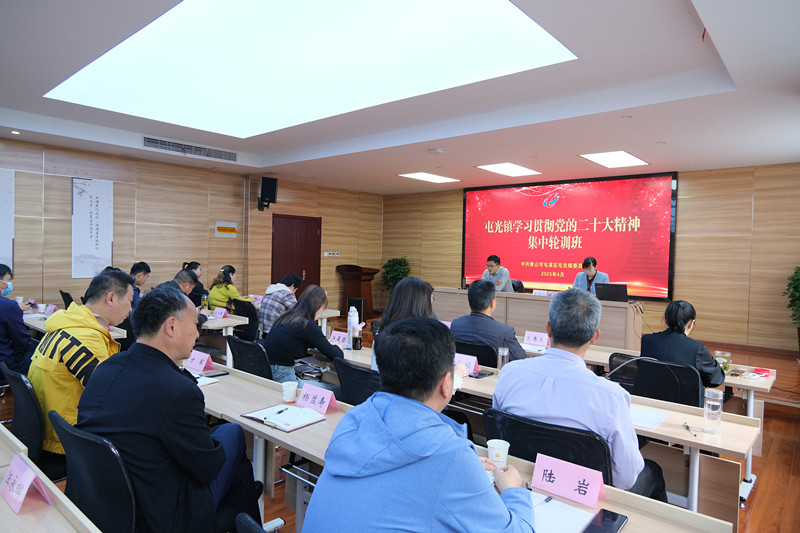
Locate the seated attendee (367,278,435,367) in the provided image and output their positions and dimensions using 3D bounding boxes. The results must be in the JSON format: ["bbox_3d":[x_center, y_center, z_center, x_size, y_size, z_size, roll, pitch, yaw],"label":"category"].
[{"bbox_3d":[0.144,0.726,2.803,0.516,1.341,0.695,2,2,41],"label":"seated attendee"}]

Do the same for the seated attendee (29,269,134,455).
[{"bbox_3d":[-1.393,0.690,2.502,0.546,1.355,0.715,2,2,41],"label":"seated attendee"}]

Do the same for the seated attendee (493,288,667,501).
[{"bbox_3d":[0.735,0.754,2.037,0.546,1.346,0.705,2,2,41],"label":"seated attendee"}]

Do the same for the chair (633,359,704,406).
[{"bbox_3d":[1.619,0.982,3.099,0.497,0.884,0.556,2,2,41],"label":"chair"}]

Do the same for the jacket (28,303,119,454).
[{"bbox_3d":[-1.461,0.524,2.416,0.526,0.705,0.497,2,2,41],"label":"jacket"}]

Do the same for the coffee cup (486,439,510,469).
[{"bbox_3d":[0.335,0.636,1.732,0.079,0.088,0.079,1,1,0],"label":"coffee cup"}]

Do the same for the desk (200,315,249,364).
[{"bbox_3d":[-2.360,0.890,5.528,1.787,0.778,0.457,2,2,41],"label":"desk"}]

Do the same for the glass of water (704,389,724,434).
[{"bbox_3d":[1.308,0.604,2.129,0.073,0.179,0.073,2,2,41],"label":"glass of water"}]

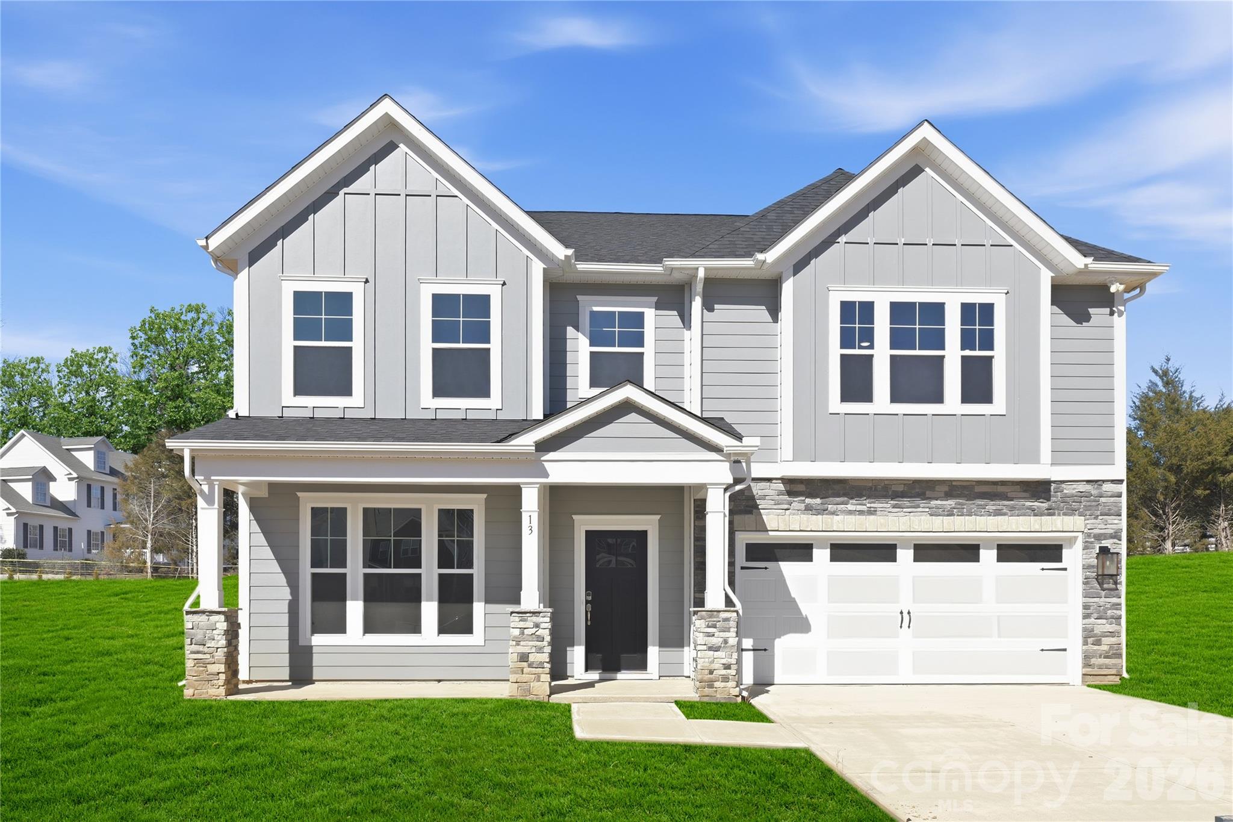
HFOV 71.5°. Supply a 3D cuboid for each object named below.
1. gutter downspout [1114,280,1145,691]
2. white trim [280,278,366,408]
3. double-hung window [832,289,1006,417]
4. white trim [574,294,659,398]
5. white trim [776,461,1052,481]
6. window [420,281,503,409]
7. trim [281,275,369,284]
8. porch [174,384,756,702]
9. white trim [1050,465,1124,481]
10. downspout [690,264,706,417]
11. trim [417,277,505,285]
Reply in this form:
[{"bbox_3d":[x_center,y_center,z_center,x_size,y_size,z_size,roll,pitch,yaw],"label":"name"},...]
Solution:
[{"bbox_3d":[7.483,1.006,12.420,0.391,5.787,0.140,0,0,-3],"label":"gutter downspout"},{"bbox_3d":[-3.929,-0.912,11.473,1.135,1.746,0.070,0,0,-3],"label":"white trim"},{"bbox_3d":[4.219,-0.844,11.991,2.531,1.768,0.100,0,0,-3],"label":"double-hung window"},{"bbox_3d":[0.012,-0.917,12.330,1.161,1.501,0.070,0,0,-3],"label":"white trim"},{"bbox_3d":[4.190,0.840,11.970,3.922,0.250,0.070,0,0,-3],"label":"white trim"},{"bbox_3d":[-2.095,-0.892,11.574,1.099,1.732,0.100,0,0,-3],"label":"window"},{"bbox_3d":[-3.916,-1.766,11.464,1.161,0.116,0.070,0,0,-3],"label":"trim"},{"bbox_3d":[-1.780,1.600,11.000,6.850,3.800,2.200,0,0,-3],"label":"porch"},{"bbox_3d":[6.765,0.889,12.273,1.092,0.228,0.050,0,0,-3],"label":"white trim"},{"bbox_3d":[1.138,-0.967,11.930,0.195,2.068,0.320,0,0,-3],"label":"downspout"},{"bbox_3d":[-2.097,-1.749,11.544,1.157,0.111,0.070,0,0,-3],"label":"trim"}]

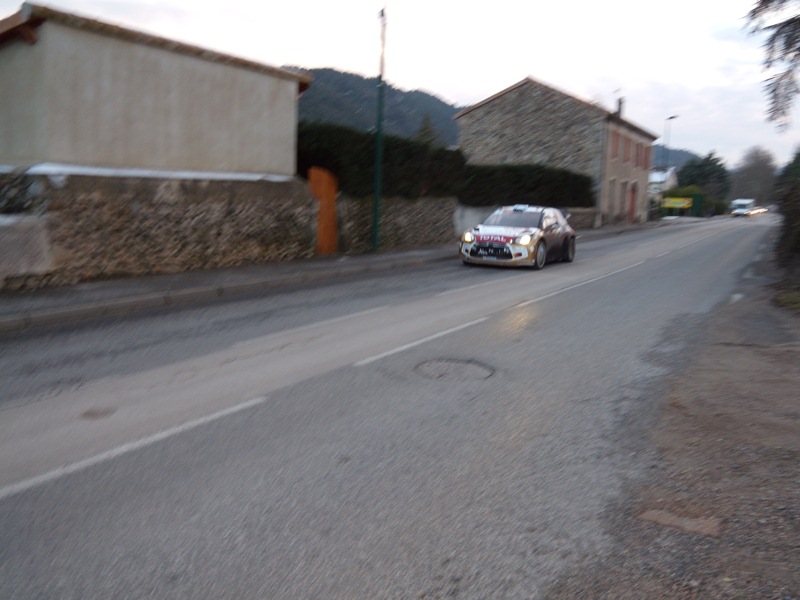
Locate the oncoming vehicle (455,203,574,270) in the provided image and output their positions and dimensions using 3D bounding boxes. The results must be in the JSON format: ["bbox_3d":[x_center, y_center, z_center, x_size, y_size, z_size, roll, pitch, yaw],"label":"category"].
[{"bbox_3d":[3.040,-1.625,16.064,1.830,1.420,3.950,7,11,30],"label":"oncoming vehicle"}]

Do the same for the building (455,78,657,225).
[{"bbox_3d":[11.140,-9.524,43.991,9.515,8.175,15.334,7,10,29],"label":"building"}]

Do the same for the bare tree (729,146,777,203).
[{"bbox_3d":[76.263,-26.395,140.000,10.200,13.630,10.000,7,10,26],"label":"bare tree"}]

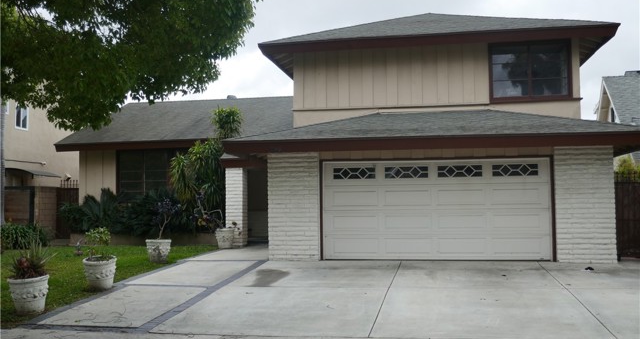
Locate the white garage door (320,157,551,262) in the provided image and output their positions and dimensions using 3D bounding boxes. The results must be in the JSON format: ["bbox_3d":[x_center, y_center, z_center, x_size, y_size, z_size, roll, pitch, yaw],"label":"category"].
[{"bbox_3d":[2.454,0.870,13.430,4.840,2.150,0.080,-1,-4,11],"label":"white garage door"}]

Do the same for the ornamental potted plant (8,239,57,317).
[{"bbox_3d":[-4.049,1.501,8.750,0.689,1.062,0.660,-1,-4,11],"label":"ornamental potted plant"}]

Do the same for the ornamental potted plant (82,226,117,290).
[{"bbox_3d":[-3.734,1.505,10.550,0.585,1.077,0.580,-1,-4,11],"label":"ornamental potted plant"}]

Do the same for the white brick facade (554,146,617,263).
[{"bbox_3d":[5.438,0.724,12.823,1.160,2.390,0.260,-1,-4,11],"label":"white brick facade"}]

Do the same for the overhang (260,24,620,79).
[{"bbox_3d":[3.069,-3.118,17.240,8.800,0.420,3.800,-1,-4,11],"label":"overhang"}]

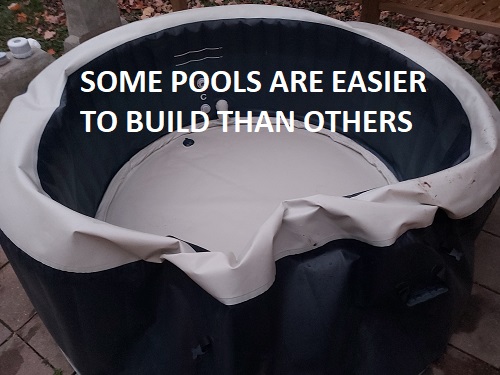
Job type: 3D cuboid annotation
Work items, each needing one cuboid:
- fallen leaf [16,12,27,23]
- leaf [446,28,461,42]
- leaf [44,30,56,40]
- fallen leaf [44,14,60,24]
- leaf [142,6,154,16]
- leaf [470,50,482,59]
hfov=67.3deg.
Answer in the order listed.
[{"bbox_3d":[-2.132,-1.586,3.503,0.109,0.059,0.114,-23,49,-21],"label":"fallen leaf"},{"bbox_3d":[1.717,-1.282,3.168,0.133,0.070,0.126,21,48,20],"label":"leaf"},{"bbox_3d":[-1.705,-1.299,3.209,0.115,0.044,0.117,-21,48,-19],"label":"leaf"},{"bbox_3d":[-1.822,-1.550,3.465,0.167,0.046,0.143,-20,48,-19],"label":"fallen leaf"},{"bbox_3d":[-0.972,-1.685,3.596,0.122,0.049,0.121,-11,46,-10],"label":"leaf"},{"bbox_3d":[1.758,-1.032,2.914,0.106,0.030,0.113,24,49,22],"label":"leaf"}]

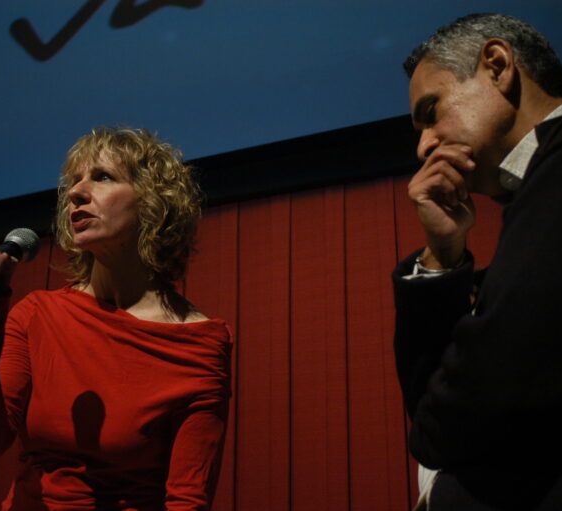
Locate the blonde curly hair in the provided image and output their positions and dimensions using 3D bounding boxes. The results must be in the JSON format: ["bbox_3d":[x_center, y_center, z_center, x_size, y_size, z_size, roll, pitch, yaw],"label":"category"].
[{"bbox_3d":[-0.259,-0.086,1.520,0.240,0.265,0.245,-12,-20,37],"label":"blonde curly hair"}]

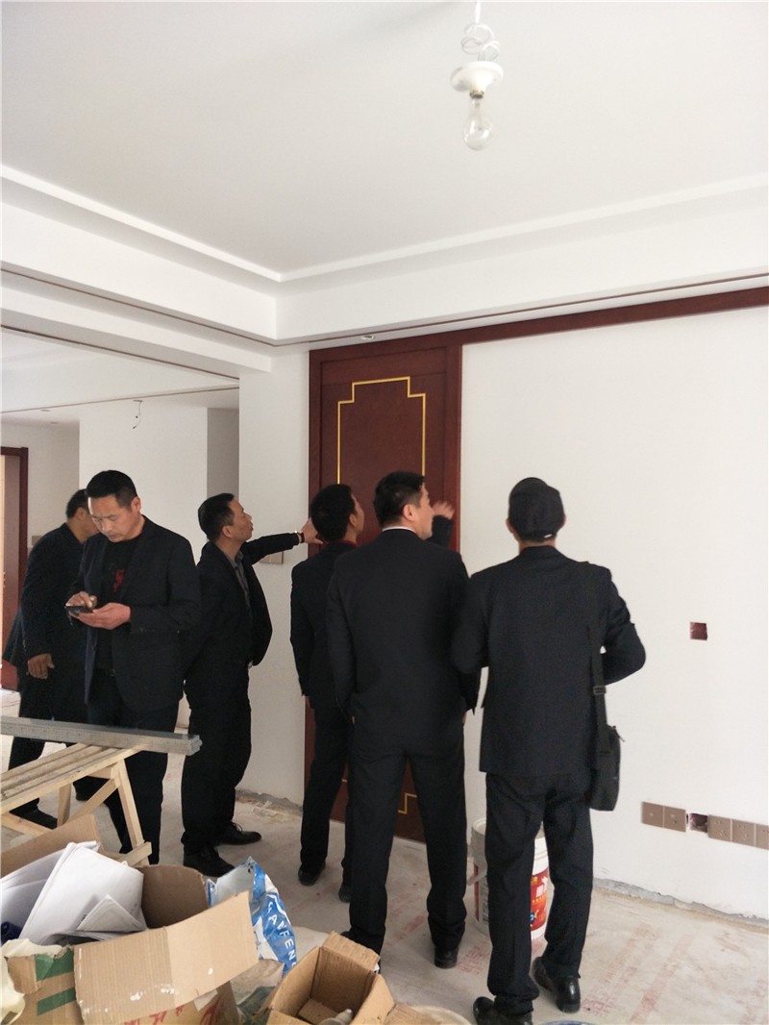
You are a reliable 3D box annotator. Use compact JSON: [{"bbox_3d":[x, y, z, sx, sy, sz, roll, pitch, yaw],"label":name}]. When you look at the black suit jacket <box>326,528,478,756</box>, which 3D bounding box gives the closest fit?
[{"bbox_3d":[0.060,0.450,2.600,0.540,0.790,0.330,0,1,9],"label":"black suit jacket"}]

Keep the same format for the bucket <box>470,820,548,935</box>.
[{"bbox_3d":[0.487,1.398,2.720,0.308,0.355,0.308,1,-1,0],"label":"bucket"}]

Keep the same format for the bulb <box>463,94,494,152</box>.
[{"bbox_3d":[0.187,-0.769,1.400,0.061,0.108,0.061,1,-1,0],"label":"bulb"}]

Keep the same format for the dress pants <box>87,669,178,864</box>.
[{"bbox_3d":[-1.050,1.104,3.000,0.360,0.900,0.290,1,1,25],"label":"dress pants"}]

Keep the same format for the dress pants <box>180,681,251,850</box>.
[{"bbox_3d":[-0.755,1.105,3.220,0.320,0.860,0.380,0,-1,18],"label":"dress pants"}]

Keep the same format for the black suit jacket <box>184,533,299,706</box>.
[{"bbox_3d":[-0.700,0.477,3.340,0.430,0.725,0.620,0,1,7],"label":"black suit jacket"}]

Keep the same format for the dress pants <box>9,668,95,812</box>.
[{"bbox_3d":[-1.720,1.094,3.730,0.470,0.890,0.360,0,1,3],"label":"dress pants"}]

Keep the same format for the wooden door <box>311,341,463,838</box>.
[{"bbox_3d":[-0.037,0.378,3.537,0.870,2.420,0.090,0,-1,29],"label":"wooden door"}]

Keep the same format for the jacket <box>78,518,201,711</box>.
[{"bbox_3d":[-0.975,0.405,2.800,0.500,0.760,0.360,0,-1,25],"label":"jacket"}]

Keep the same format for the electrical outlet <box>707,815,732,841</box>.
[{"bbox_3d":[1.313,1.239,2.777,0.086,0.086,0.012,0,-1,29],"label":"electrical outlet"}]

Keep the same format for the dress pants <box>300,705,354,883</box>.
[{"bbox_3d":[-0.185,1.106,3.050,0.350,0.860,0.280,1,1,30],"label":"dress pants"}]

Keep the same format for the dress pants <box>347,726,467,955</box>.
[{"bbox_3d":[0.085,1.115,2.600,0.430,0.860,0.310,0,1,9],"label":"dress pants"}]

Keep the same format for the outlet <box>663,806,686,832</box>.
[{"bbox_3d":[1.155,1.226,2.829,0.086,0.086,0.012,1,1,32],"label":"outlet"}]

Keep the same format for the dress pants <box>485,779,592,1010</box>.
[{"bbox_3d":[0.490,1.090,2.250,0.360,0.890,0.300,1,-1,-5],"label":"dress pants"}]

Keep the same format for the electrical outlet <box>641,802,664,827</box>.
[{"bbox_3d":[1.096,1.237,2.898,0.086,0.086,0.012,0,-1,29],"label":"electrical outlet"}]

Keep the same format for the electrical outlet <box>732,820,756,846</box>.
[{"bbox_3d":[1.364,1.229,2.699,0.086,0.086,0.012,1,1,32],"label":"electrical outlet"}]

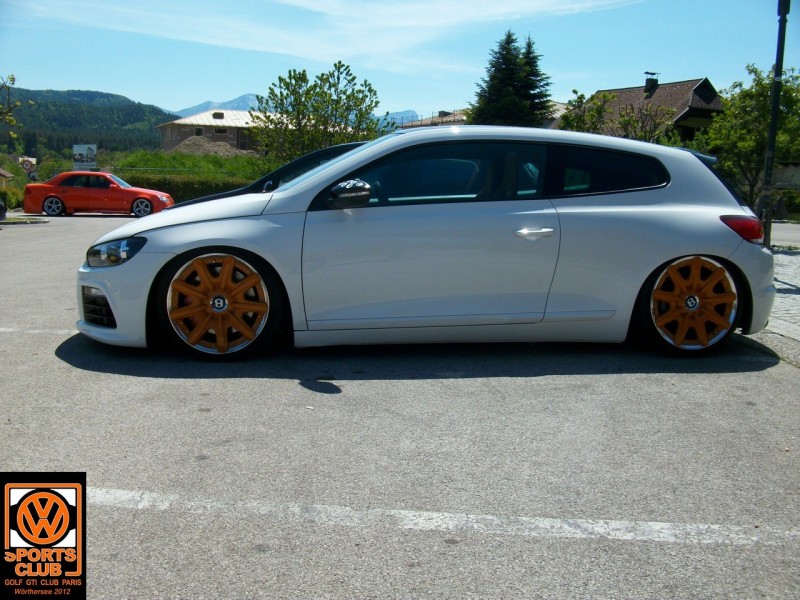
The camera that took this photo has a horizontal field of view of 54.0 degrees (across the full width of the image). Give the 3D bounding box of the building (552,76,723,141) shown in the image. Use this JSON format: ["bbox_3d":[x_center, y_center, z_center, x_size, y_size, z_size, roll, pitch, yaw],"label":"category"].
[{"bbox_3d":[15.929,-10.239,49.226,10.300,7.800,10.300,-4,9,-32],"label":"building"}]

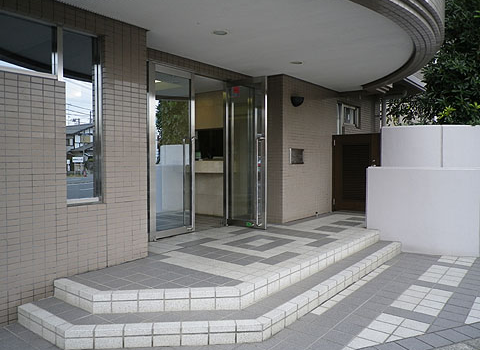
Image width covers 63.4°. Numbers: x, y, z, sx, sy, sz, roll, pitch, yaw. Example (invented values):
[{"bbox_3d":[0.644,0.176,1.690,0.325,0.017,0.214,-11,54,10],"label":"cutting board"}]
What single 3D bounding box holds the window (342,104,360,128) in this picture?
[{"bbox_3d":[2.449,-1.285,8.575,0.090,0.454,0.886,2,3,38],"label":"window"}]

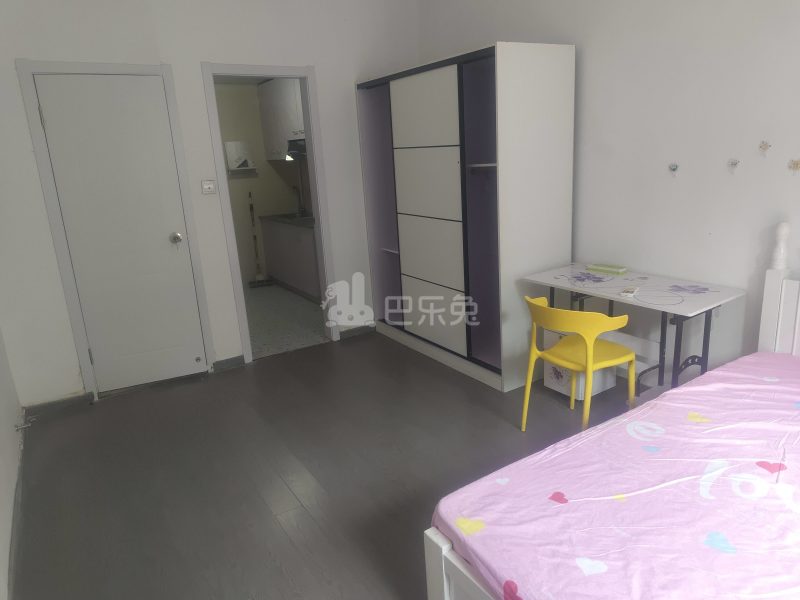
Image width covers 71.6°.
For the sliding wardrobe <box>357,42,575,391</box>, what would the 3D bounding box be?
[{"bbox_3d":[0.409,-0.598,3.973,0.600,2.000,1.590,-13,18,-30],"label":"sliding wardrobe"}]

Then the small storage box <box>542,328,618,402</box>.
[{"bbox_3d":[1.122,0.351,3.449,0.328,0.399,0.288,-12,17,-29],"label":"small storage box"}]

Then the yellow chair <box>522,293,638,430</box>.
[{"bbox_3d":[0.913,0.342,2.845,0.480,0.742,0.490,-13,17,-34],"label":"yellow chair"}]

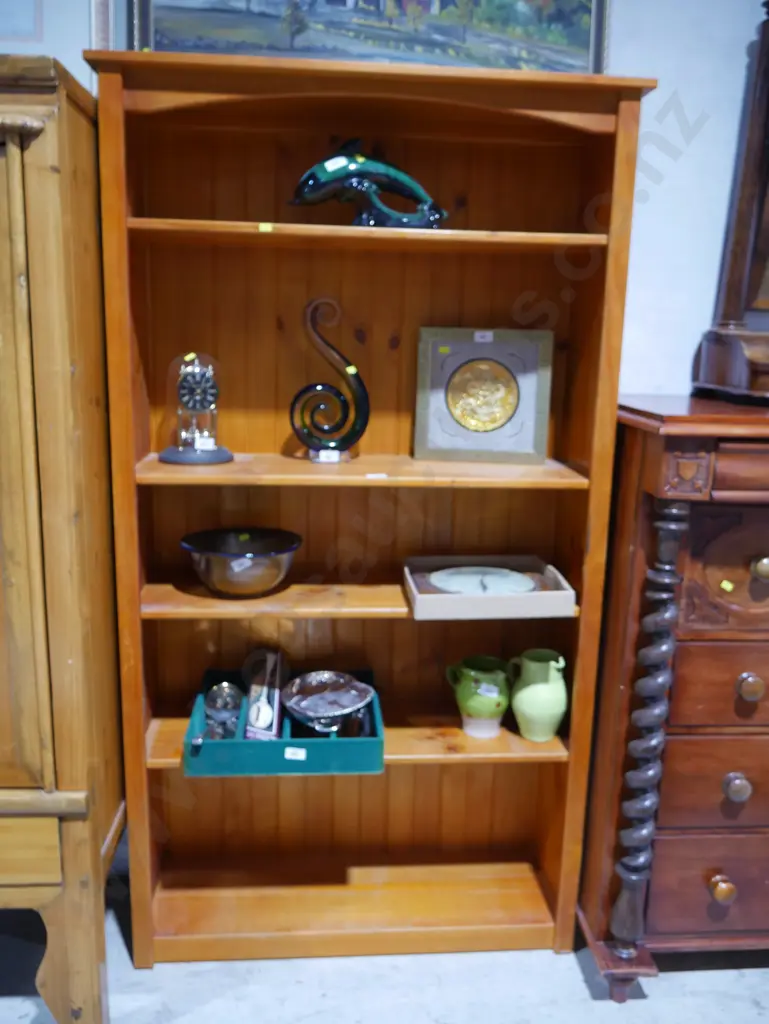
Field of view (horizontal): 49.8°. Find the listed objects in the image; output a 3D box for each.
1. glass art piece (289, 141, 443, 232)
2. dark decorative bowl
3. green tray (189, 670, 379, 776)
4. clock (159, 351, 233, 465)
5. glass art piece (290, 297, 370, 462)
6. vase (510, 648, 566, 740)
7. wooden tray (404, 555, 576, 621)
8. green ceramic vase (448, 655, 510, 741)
[{"bbox_3d":[-0.031,-0.640,1.639,0.317,0.179,0.116,0,11,-5],"label":"glass art piece"},{"bbox_3d":[-0.304,0.116,1.773,0.255,0.105,0.255,0,12,-5],"label":"dark decorative bowl"},{"bbox_3d":[-0.212,0.454,1.818,0.393,0.077,0.341,0,12,-5],"label":"green tray"},{"bbox_3d":[-0.414,-0.229,1.796,0.160,0.231,0.160,-3,12,-19],"label":"clock"},{"bbox_3d":[-0.119,-0.288,1.816,0.173,0.353,0.073,0,11,-5],"label":"glass art piece"},{"bbox_3d":[0.334,0.408,1.850,0.149,0.185,0.130,3,12,10],"label":"vase"},{"bbox_3d":[0.203,0.157,1.756,0.316,0.052,0.277,0,12,-7],"label":"wooden tray"},{"bbox_3d":[0.205,0.413,1.869,0.155,0.162,0.118,6,12,22],"label":"green ceramic vase"}]

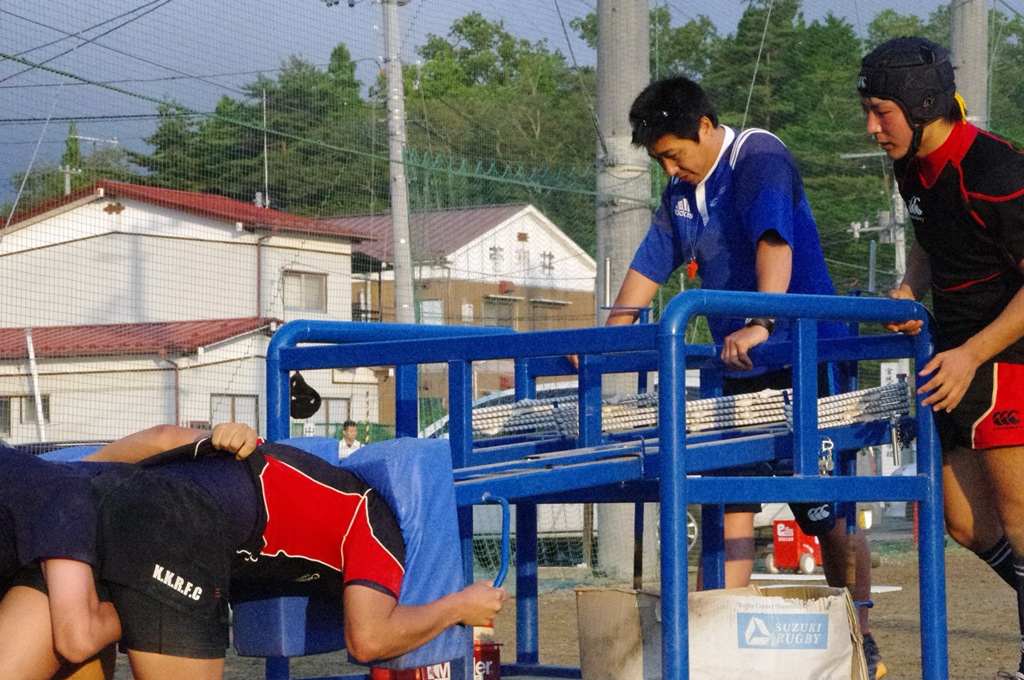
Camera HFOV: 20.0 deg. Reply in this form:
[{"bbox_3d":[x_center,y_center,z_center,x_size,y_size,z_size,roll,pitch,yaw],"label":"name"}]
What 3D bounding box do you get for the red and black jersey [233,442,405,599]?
[{"bbox_3d":[-0.433,0.386,6.200,0.410,0.320,0.500,11,-6,-17],"label":"red and black jersey"}]

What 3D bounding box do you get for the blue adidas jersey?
[{"bbox_3d":[0.562,-0.214,7.100,0.370,0.620,0.520,-18,8,-36],"label":"blue adidas jersey"}]

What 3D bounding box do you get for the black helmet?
[{"bbox_3d":[0.887,-0.575,6.500,0.225,0.200,0.190,-13,2,-21],"label":"black helmet"}]

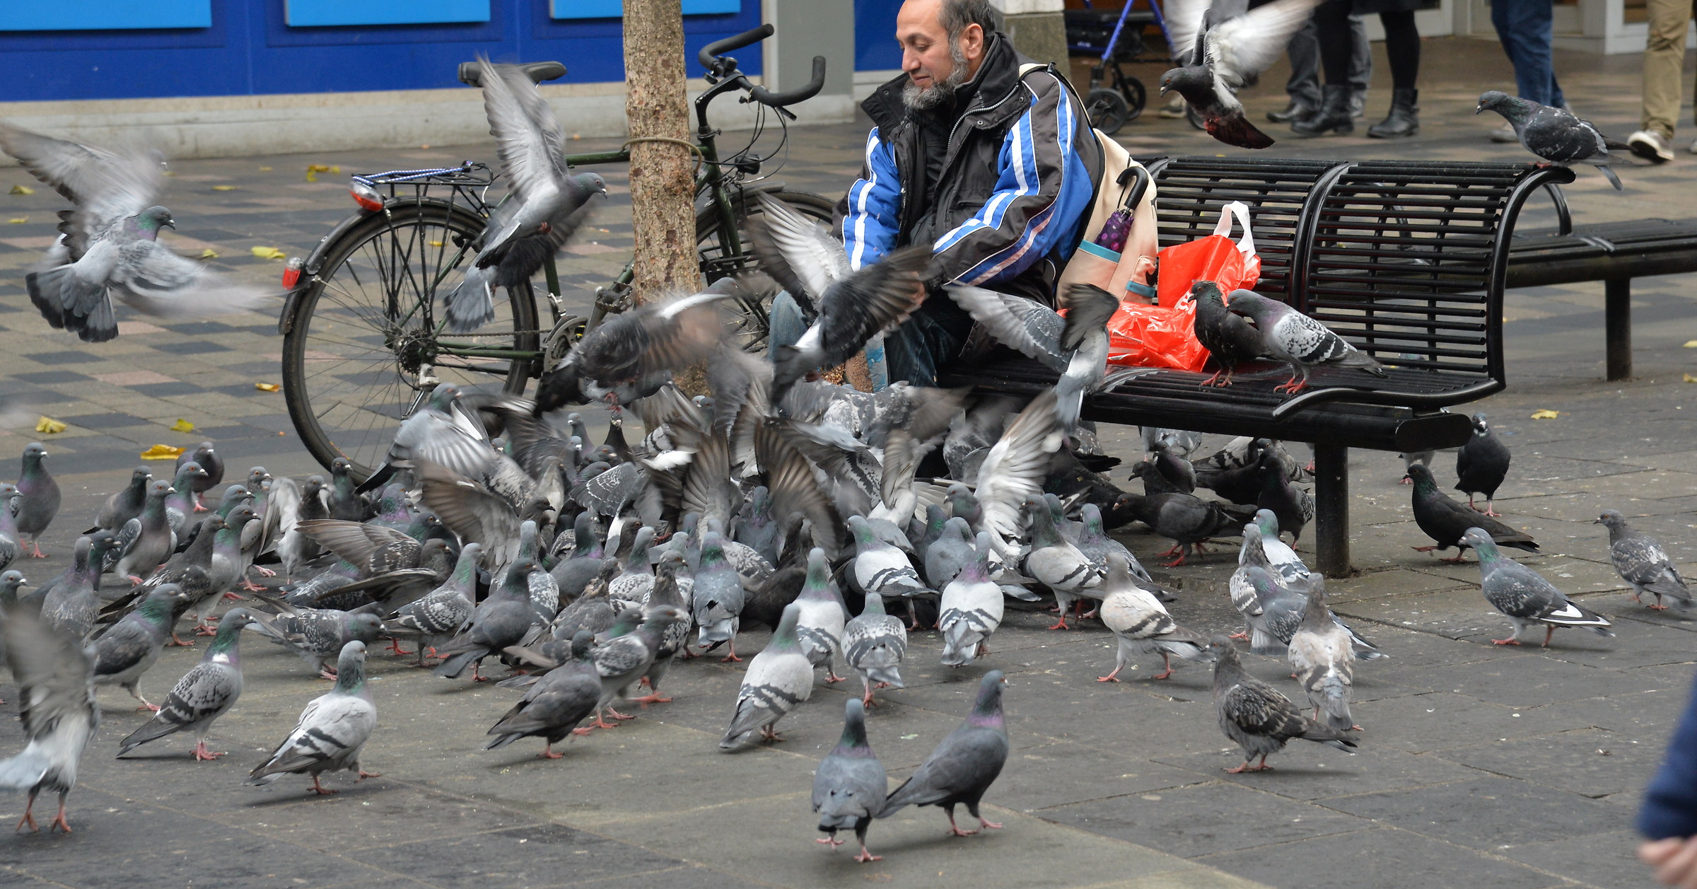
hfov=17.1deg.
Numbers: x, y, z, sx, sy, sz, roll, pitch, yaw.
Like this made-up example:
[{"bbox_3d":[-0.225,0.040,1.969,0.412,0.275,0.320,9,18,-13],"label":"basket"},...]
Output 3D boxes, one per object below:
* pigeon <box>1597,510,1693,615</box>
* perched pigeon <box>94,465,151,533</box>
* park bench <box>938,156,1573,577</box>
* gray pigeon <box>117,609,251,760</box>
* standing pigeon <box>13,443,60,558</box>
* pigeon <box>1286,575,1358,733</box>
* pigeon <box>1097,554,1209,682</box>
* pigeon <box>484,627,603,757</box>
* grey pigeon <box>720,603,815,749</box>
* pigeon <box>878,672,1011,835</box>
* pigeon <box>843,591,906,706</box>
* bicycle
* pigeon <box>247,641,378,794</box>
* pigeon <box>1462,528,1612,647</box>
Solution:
[{"bbox_3d":[1.594,0.231,11.215,0.280,0.193,0.115,4,8,40],"label":"pigeon"},{"bbox_3d":[-1.548,0.137,11.939,0.240,0.193,0.110,3,8,33],"label":"perched pigeon"},{"bbox_3d":[0.595,-0.205,11.785,0.790,0.840,1.740,-7,9,-41],"label":"park bench"},{"bbox_3d":[-1.109,0.399,9.425,0.250,0.237,0.110,-2,7,-12],"label":"gray pigeon"},{"bbox_3d":[-1.807,0.116,12.527,0.120,0.255,0.270,-5,7,-32],"label":"standing pigeon"},{"bbox_3d":[0.804,0.354,9.499,0.115,0.247,0.260,-2,7,-13],"label":"pigeon"},{"bbox_3d":[0.559,0.320,10.396,0.280,0.232,0.120,2,7,28],"label":"pigeon"},{"bbox_3d":[-0.511,0.414,9.348,0.230,0.204,0.110,-5,8,-35],"label":"pigeon"},{"bbox_3d":[-0.148,0.399,9.776,0.120,0.233,0.285,3,7,32],"label":"grey pigeon"},{"bbox_3d":[0.163,0.471,8.641,0.240,0.233,0.110,-5,8,-33],"label":"pigeon"},{"bbox_3d":[0.040,0.357,9.900,0.115,0.174,0.260,-2,7,-8],"label":"pigeon"},{"bbox_3d":[-0.606,-0.451,13.814,1.740,1.060,0.560,-4,7,-26],"label":"bicycle"},{"bbox_3d":[-0.884,0.455,9.330,0.285,0.245,0.120,-7,8,-42],"label":"pigeon"},{"bbox_3d":[1.330,0.264,10.906,0.300,0.205,0.120,1,7,18],"label":"pigeon"}]

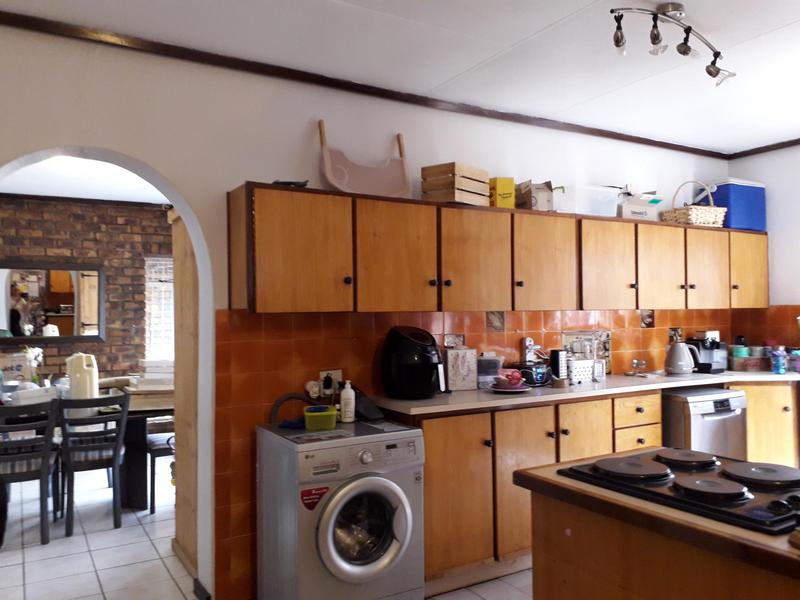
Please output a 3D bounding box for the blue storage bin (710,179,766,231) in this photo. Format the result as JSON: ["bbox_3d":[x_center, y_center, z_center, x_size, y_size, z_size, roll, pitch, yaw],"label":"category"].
[{"bbox_3d":[2.579,-0.709,4.891,0.450,0.370,0.285,0,-2,-31],"label":"blue storage bin"}]

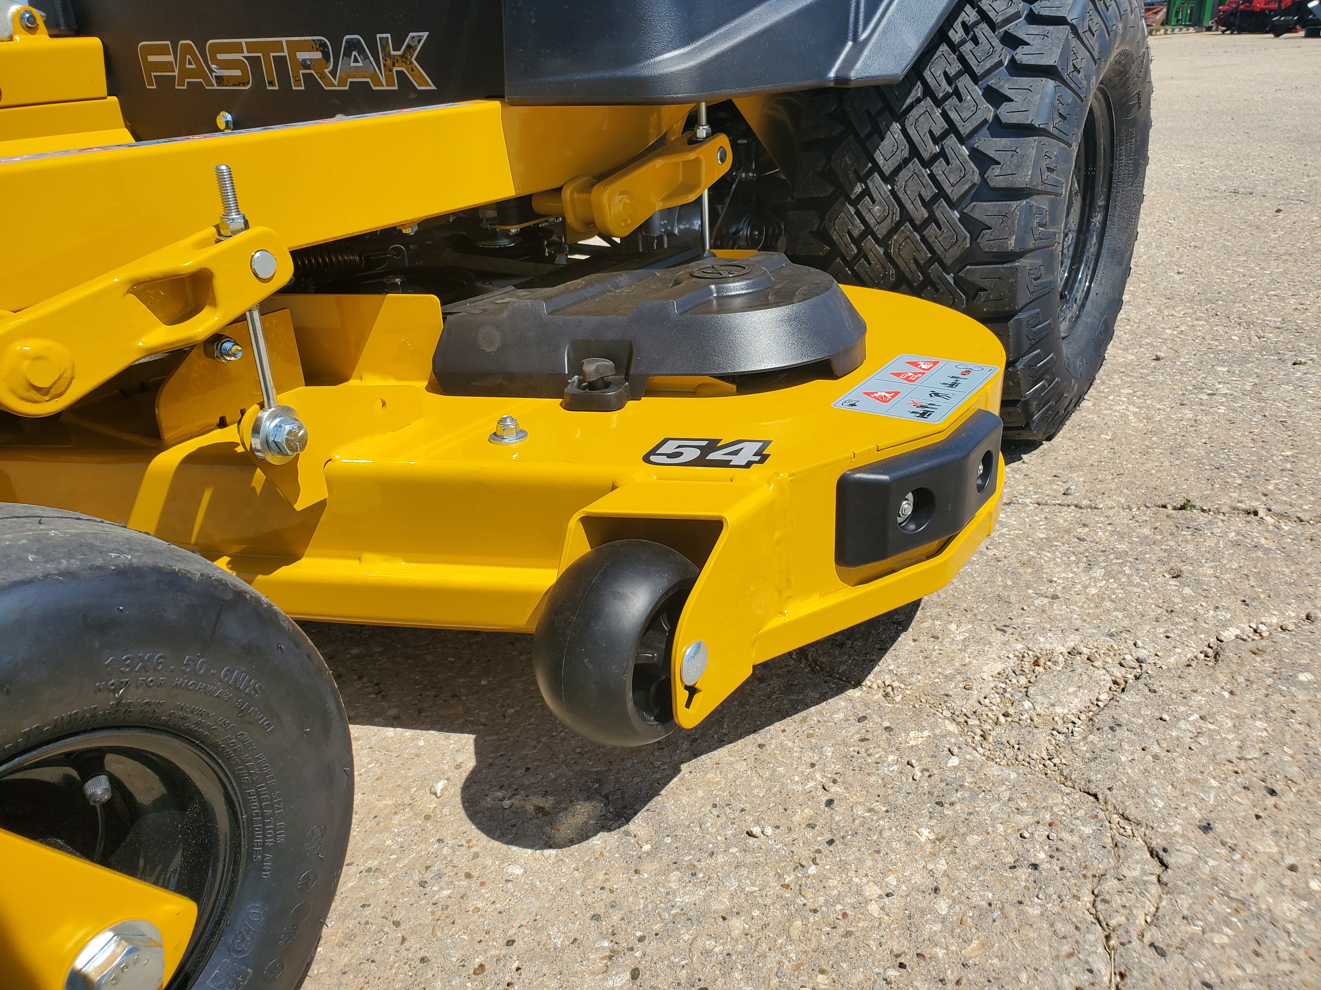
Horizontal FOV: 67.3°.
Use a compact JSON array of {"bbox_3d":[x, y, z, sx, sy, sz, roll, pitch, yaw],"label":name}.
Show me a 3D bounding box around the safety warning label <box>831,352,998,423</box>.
[{"bbox_3d":[0.192,-0.081,0.736,0.083,0.002,0.134,14,31,32],"label":"safety warning label"}]

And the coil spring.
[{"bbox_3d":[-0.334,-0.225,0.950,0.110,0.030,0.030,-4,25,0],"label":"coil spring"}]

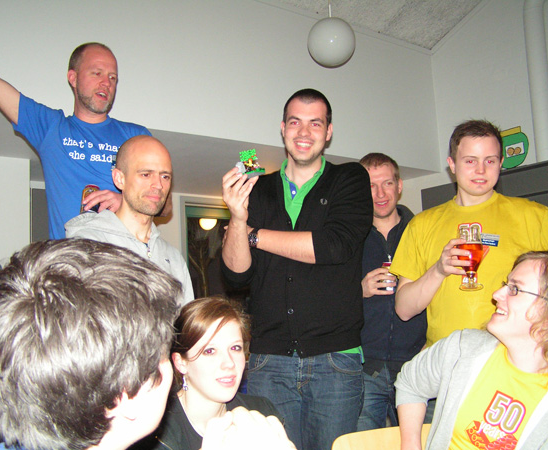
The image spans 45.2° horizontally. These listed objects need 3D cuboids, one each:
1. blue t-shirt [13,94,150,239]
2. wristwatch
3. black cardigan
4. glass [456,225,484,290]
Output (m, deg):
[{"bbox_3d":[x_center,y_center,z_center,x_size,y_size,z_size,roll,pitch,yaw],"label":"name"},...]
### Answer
[{"bbox_3d":[-0.634,-0.083,2.240,0.530,0.680,0.330,0,-7,-23],"label":"blue t-shirt"},{"bbox_3d":[-0.056,0.041,1.980,0.043,0.062,0.053,10,0,25],"label":"wristwatch"},{"bbox_3d":[0.072,0.113,2.100,0.480,0.630,0.350,-5,-7,17],"label":"black cardigan"},{"bbox_3d":[0.552,0.091,1.850,0.075,0.175,0.075,-3,-16,18],"label":"glass"}]

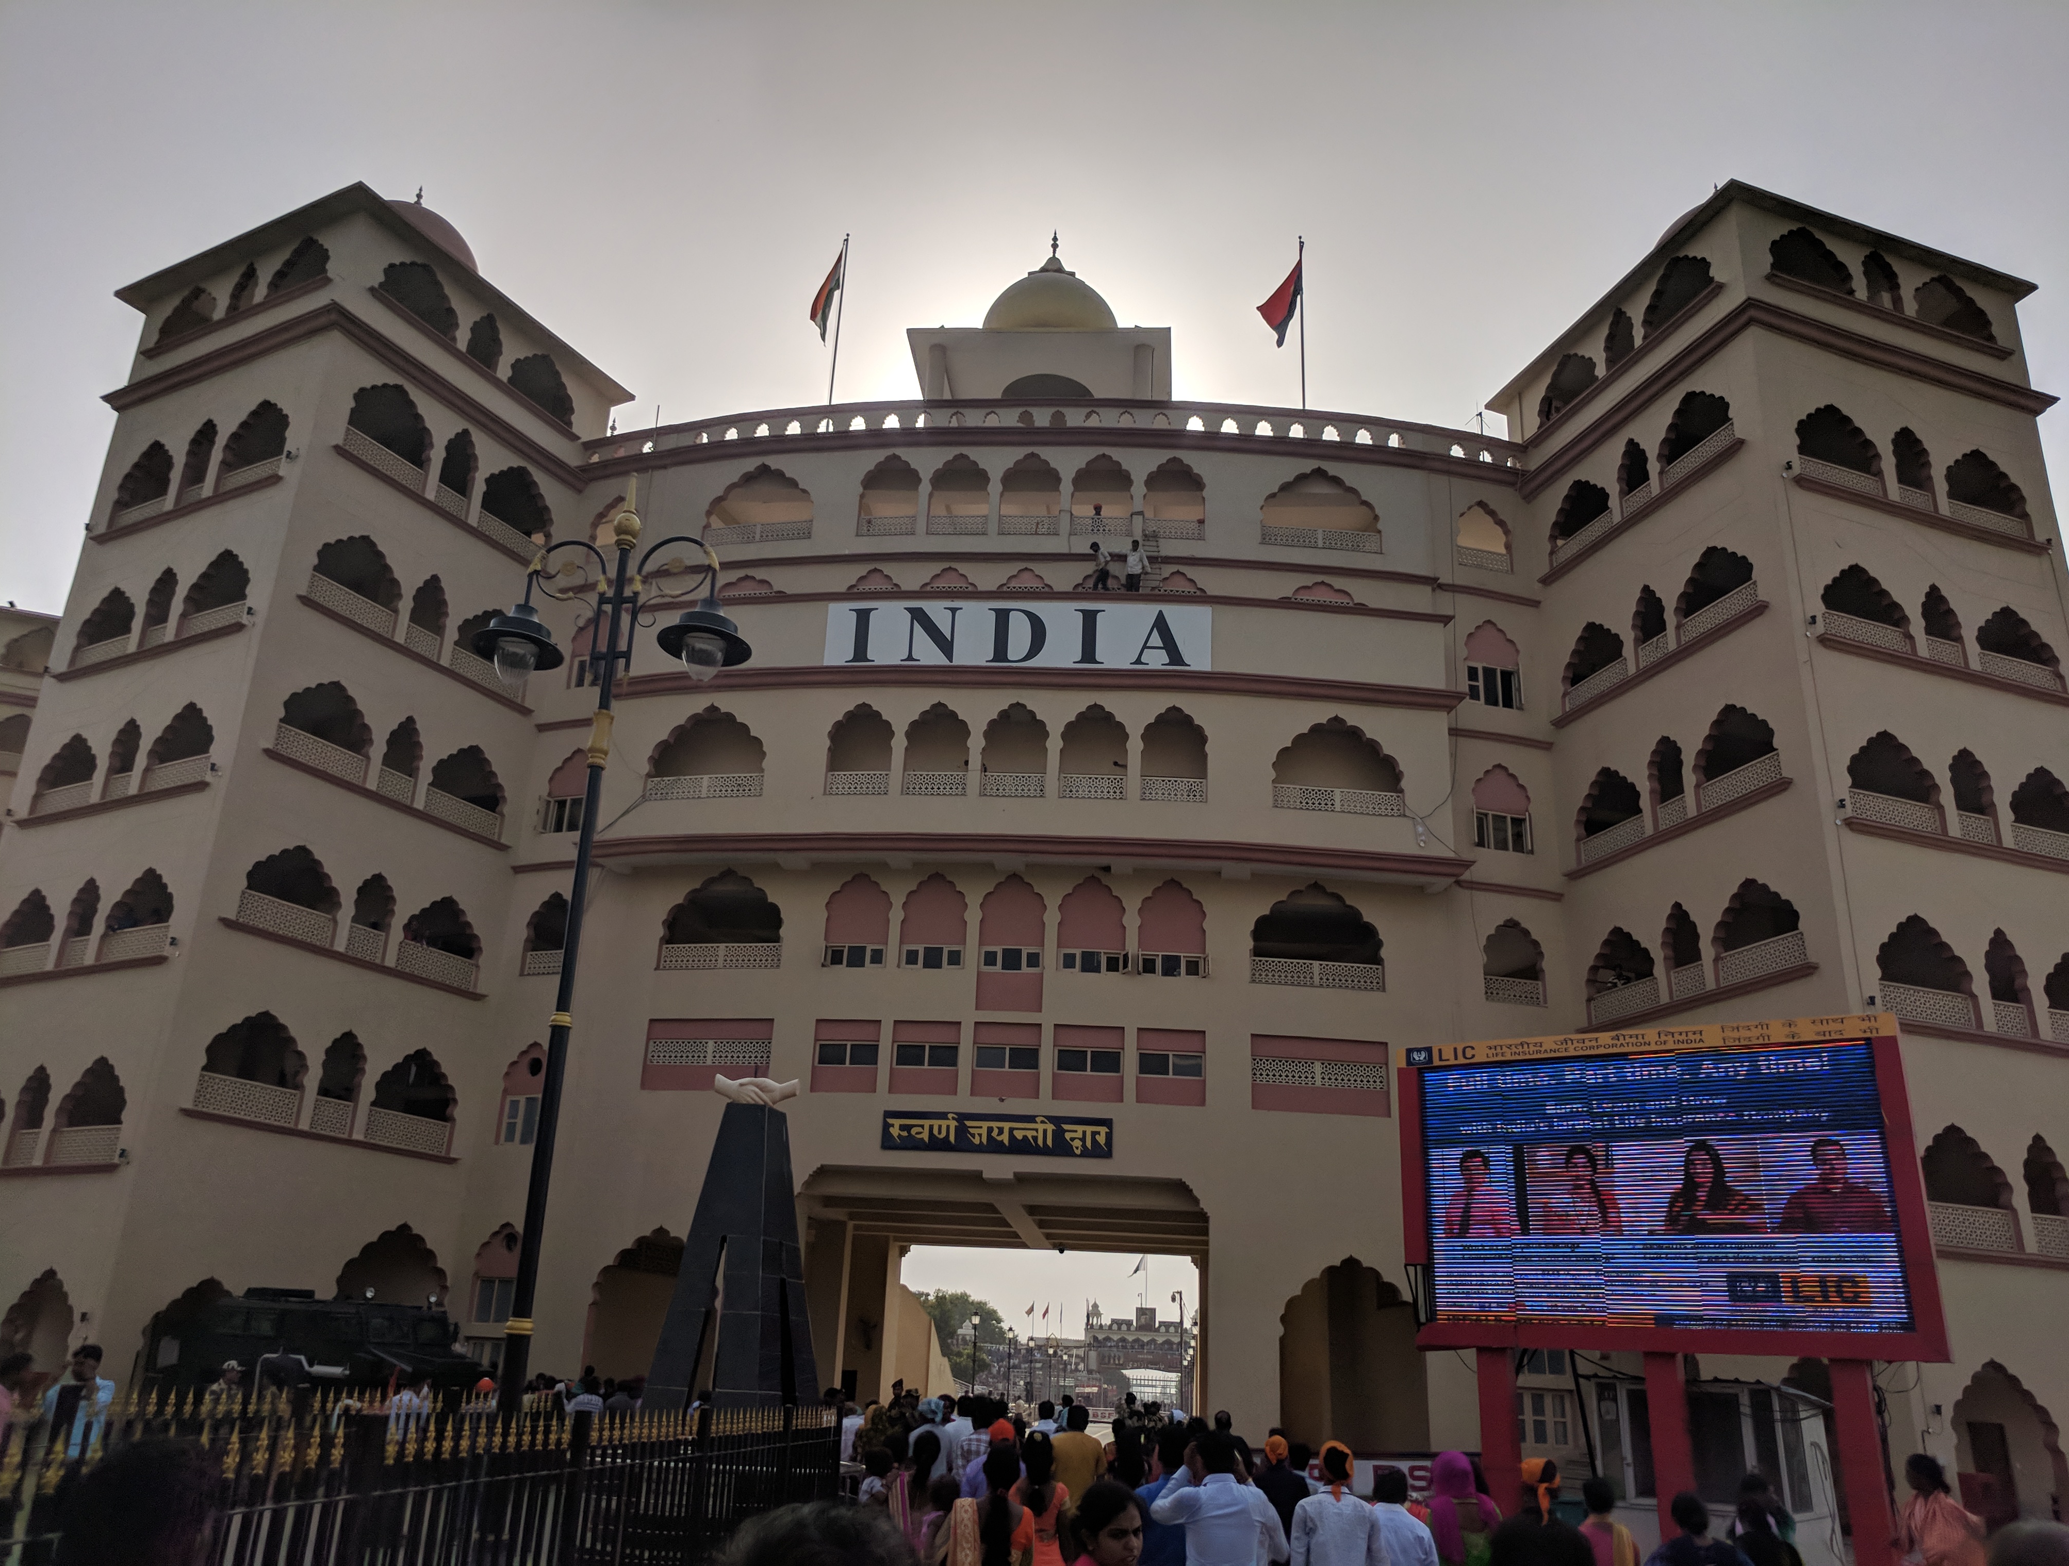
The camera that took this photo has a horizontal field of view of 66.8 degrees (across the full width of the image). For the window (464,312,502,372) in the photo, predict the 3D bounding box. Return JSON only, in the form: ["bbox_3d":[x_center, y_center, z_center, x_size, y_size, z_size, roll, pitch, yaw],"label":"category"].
[{"bbox_3d":[-13.485,-10.823,38.246,0.300,1.438,0.942,-9,-24,28],"label":"window"}]

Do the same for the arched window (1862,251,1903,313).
[{"bbox_3d":[20.076,-11.905,37.417,1.109,1.680,0.350,10,-22,-18],"label":"arched window"}]

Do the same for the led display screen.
[{"bbox_3d":[6.674,4.426,17.083,4.800,2.880,0.250,-11,-25,31],"label":"led display screen"}]

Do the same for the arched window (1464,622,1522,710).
[{"bbox_3d":[10.630,-2.706,36.565,1.483,2.183,0.300,7,-22,-13],"label":"arched window"}]

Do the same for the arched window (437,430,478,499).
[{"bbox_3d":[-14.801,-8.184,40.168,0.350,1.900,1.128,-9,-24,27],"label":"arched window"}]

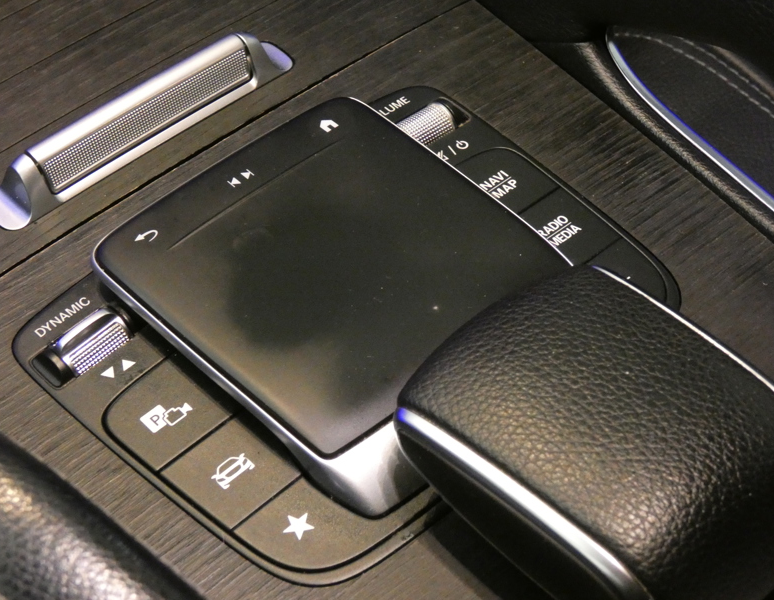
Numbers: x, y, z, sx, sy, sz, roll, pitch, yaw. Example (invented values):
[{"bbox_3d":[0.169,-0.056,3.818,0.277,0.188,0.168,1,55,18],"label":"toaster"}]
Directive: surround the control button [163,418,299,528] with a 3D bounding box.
[{"bbox_3d":[-0.035,0.040,0.332,0.024,0.005,0.024,-37,56,-22],"label":"control button"}]

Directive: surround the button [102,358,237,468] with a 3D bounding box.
[{"bbox_3d":[-0.052,0.027,0.345,0.026,0.005,0.027,-37,56,-22],"label":"button"}]

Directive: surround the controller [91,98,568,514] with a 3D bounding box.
[{"bbox_3d":[-0.009,-0.004,0.360,0.089,0.013,0.107,-35,55,-25],"label":"controller"}]

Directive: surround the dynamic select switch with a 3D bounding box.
[{"bbox_3d":[-0.074,0.011,0.357,0.024,0.008,0.013,-35,55,-25],"label":"dynamic select switch"}]

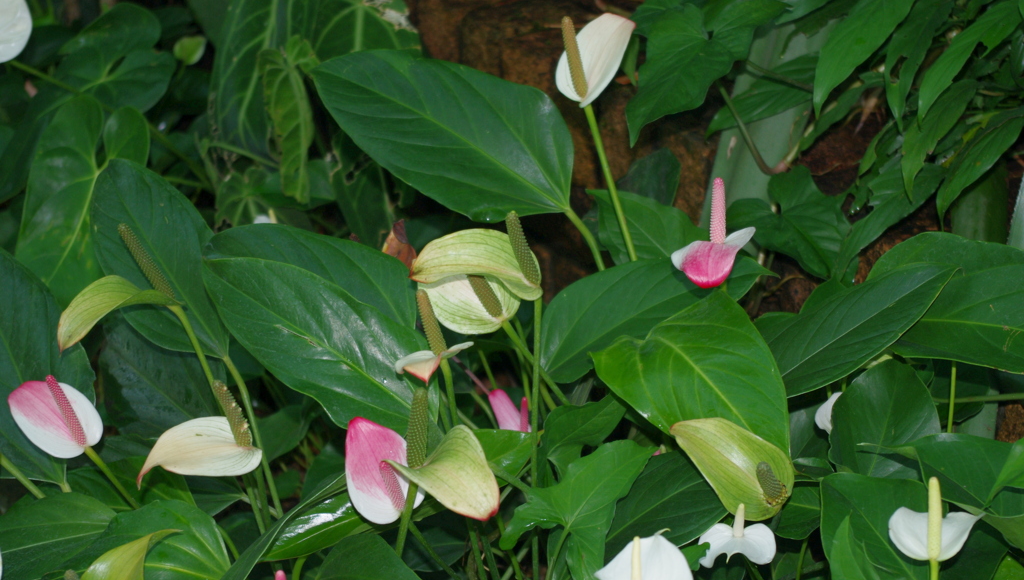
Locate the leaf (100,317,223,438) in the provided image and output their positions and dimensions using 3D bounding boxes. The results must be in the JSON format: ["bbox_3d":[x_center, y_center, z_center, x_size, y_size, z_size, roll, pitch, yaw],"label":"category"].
[{"bbox_3d":[-0.293,0.078,1.960,0.160,0.030,0.100,41,61,19],"label":"leaf"}]

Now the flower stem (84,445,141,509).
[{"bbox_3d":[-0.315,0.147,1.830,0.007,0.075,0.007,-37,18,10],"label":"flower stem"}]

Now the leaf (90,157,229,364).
[{"bbox_3d":[-0.339,-0.030,2.280,0.125,0.045,0.232,-28,79,-23],"label":"leaf"}]

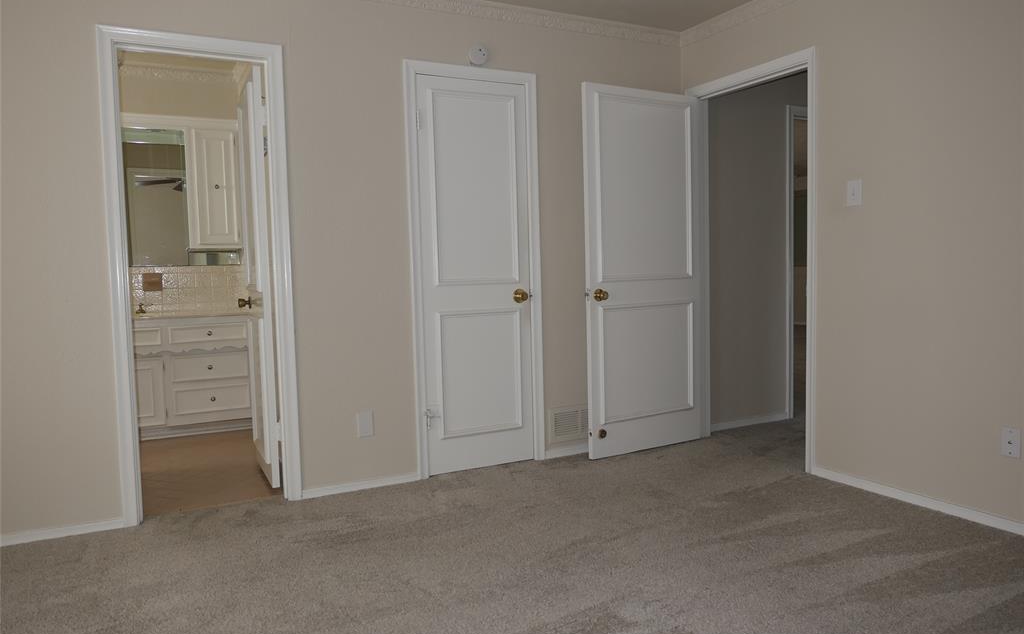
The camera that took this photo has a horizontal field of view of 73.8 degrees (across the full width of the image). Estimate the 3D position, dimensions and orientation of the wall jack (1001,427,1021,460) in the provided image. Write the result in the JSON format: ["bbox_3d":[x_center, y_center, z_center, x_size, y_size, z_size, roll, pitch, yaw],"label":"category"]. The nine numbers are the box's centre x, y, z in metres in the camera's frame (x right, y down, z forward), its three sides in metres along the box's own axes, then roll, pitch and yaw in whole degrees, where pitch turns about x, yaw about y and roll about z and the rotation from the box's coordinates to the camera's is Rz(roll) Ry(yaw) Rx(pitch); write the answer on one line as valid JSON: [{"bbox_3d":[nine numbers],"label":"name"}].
[{"bbox_3d":[1.882,0.475,2.578,0.009,0.116,0.070,-3,4,-26],"label":"wall jack"}]

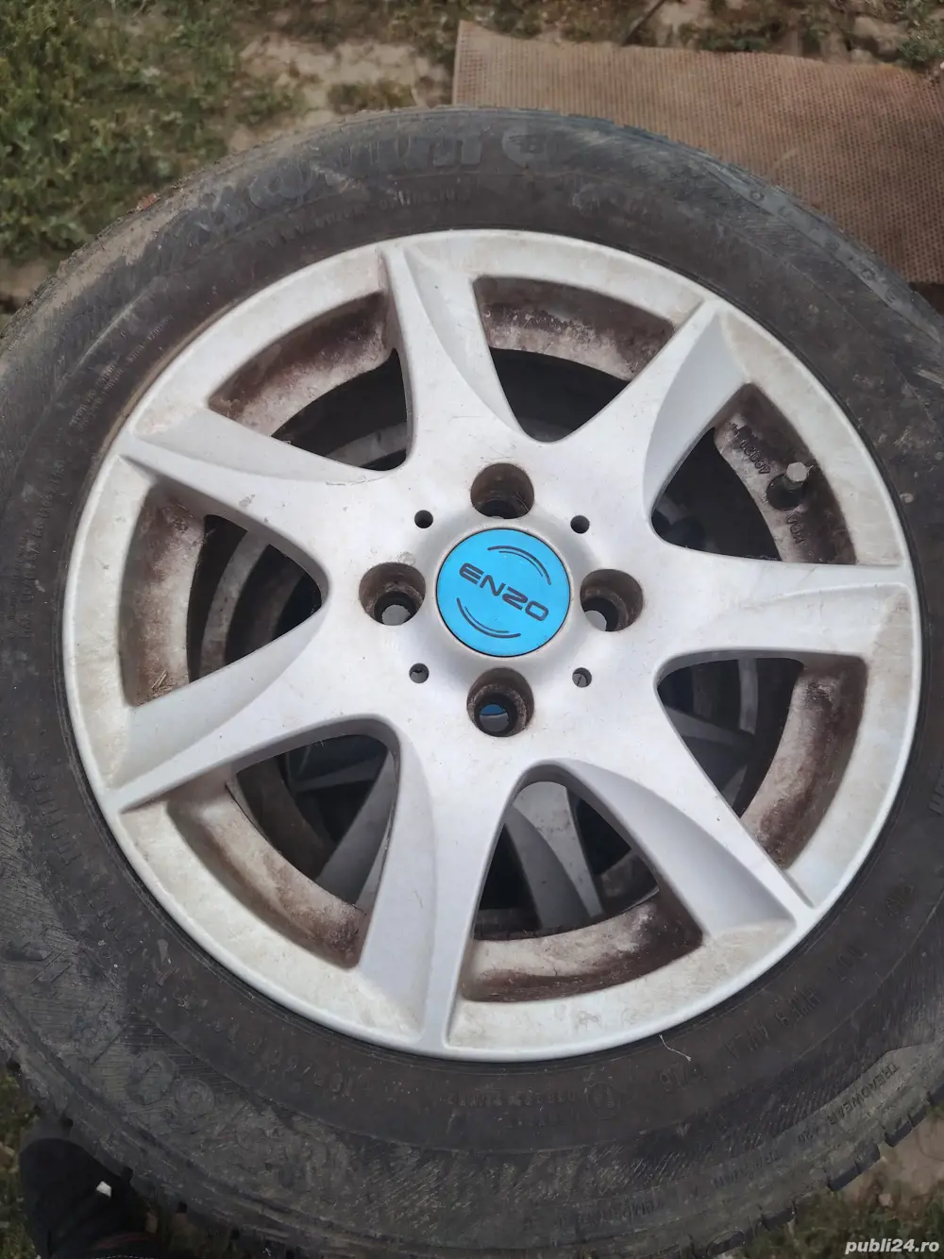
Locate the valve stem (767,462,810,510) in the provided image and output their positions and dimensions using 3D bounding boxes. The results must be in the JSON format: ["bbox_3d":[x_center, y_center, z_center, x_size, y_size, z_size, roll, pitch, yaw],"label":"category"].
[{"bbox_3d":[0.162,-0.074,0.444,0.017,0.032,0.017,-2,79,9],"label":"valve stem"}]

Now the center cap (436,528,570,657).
[{"bbox_3d":[0.014,-0.015,0.397,0.060,0.012,0.060,26,76,4],"label":"center cap"}]

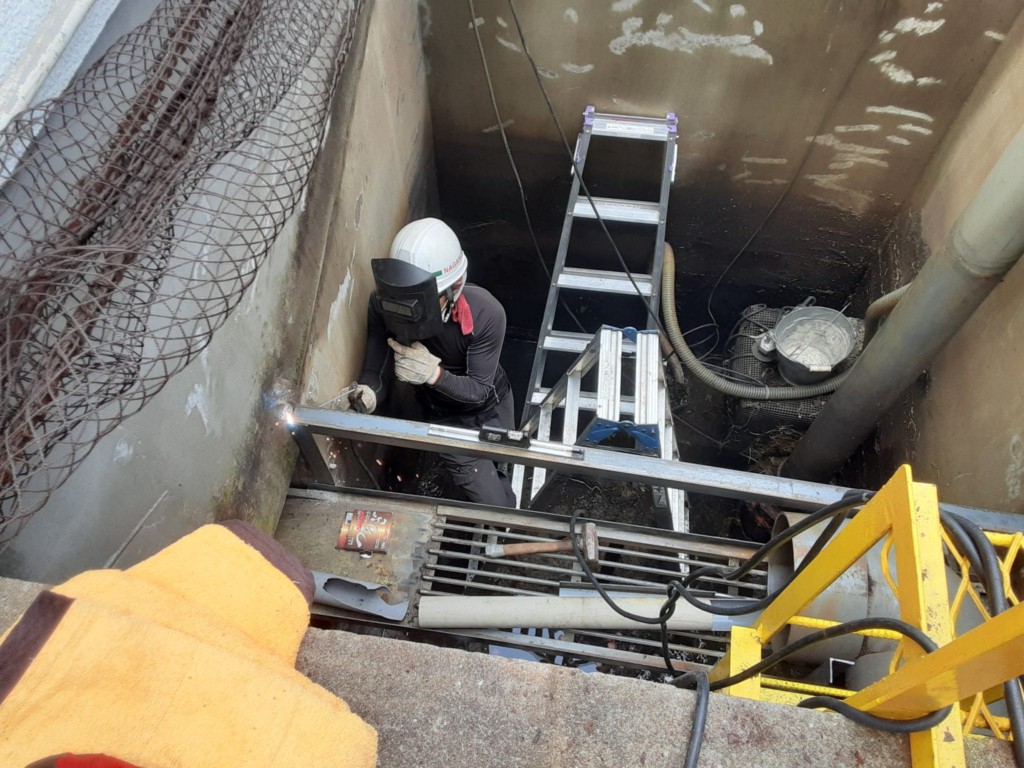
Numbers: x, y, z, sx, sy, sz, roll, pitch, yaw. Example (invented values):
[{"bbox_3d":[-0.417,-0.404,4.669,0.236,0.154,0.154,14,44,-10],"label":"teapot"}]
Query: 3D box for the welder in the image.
[{"bbox_3d":[-0.239,0.092,2.974,0.580,1.360,0.680,16,62,9],"label":"welder"}]

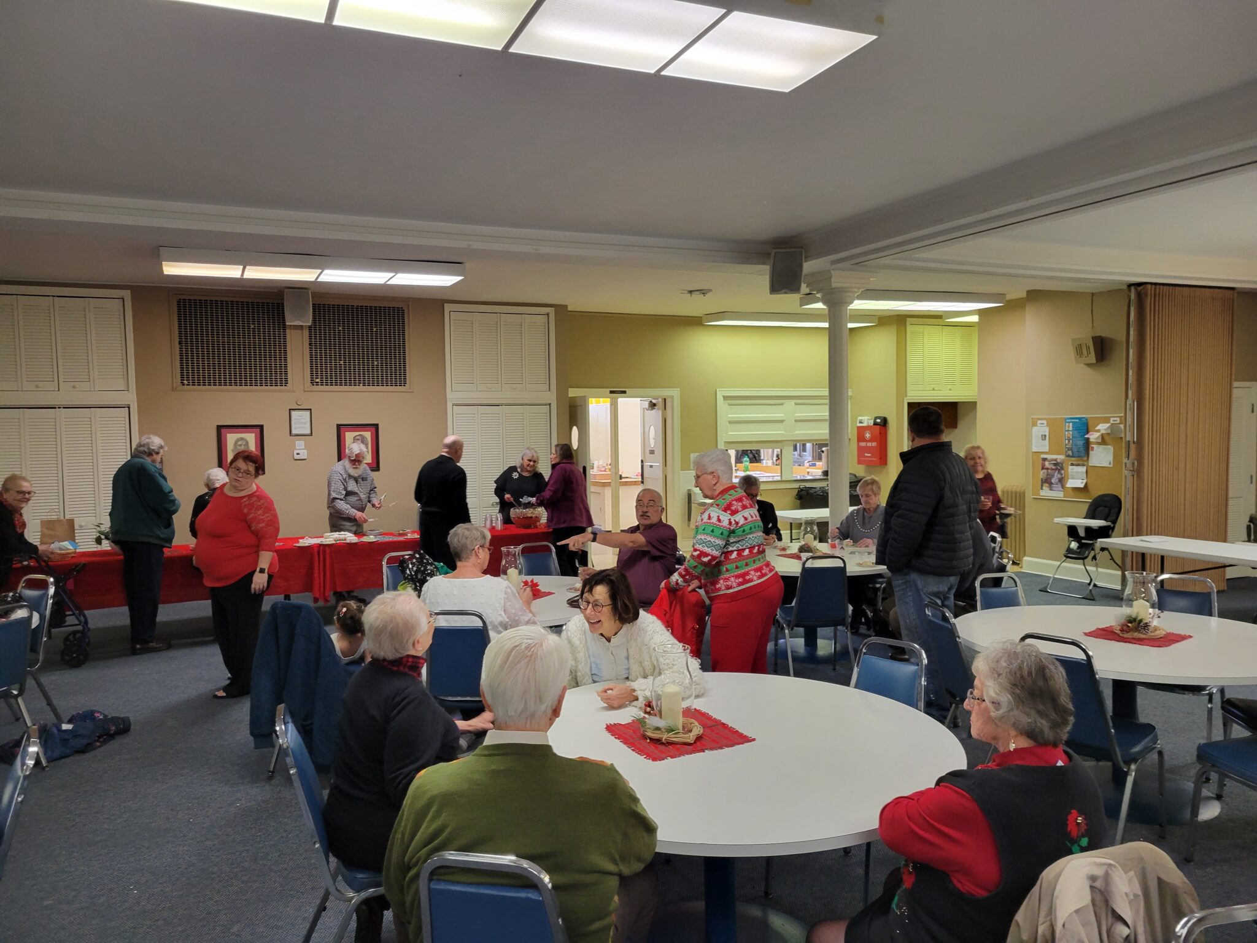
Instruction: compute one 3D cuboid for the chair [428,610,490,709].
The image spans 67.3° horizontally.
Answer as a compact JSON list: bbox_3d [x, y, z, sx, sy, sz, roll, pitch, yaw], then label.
[{"bbox_3d":[-0.780,1.072,4.600,0.430,0.870,0.520,0,3,2],"label":"chair"}]

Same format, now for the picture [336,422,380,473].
[{"bbox_3d":[-2.962,-0.260,10.370,0.455,0.525,0.030,-2,3,-23],"label":"picture"}]

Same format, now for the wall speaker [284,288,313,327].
[{"bbox_3d":[-3.420,-1.698,9.773,0.270,0.380,0.230,-2,11,-20],"label":"wall speaker"}]

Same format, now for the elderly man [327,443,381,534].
[{"bbox_3d":[-2.694,0.501,9.206,0.540,1.620,0.480,-2,3,-31],"label":"elderly man"}]

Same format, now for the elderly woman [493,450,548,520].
[{"bbox_3d":[-1.129,0.499,9.815,0.520,1.540,0.400,-2,3,-22],"label":"elderly woman"}]

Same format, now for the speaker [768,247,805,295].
[{"bbox_3d":[1.306,-1.655,7.800,0.265,0.380,0.210,-1,12,-17],"label":"speaker"}]

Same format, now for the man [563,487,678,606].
[{"bbox_3d":[-0.061,0.786,5.988,0.780,1.320,0.560,-3,4,-38],"label":"man"}]

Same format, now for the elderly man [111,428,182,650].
[{"bbox_3d":[-3.814,0.559,7.456,0.530,1.710,0.450,2,4,41],"label":"elderly man"}]

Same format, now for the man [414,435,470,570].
[{"bbox_3d":[-1.587,0.529,8.009,0.520,1.670,0.340,1,3,22],"label":"man"}]

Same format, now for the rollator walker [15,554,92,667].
[{"bbox_3d":[-4.324,1.026,7.009,0.620,0.830,0.580,-2,3,-28],"label":"rollator walker"}]

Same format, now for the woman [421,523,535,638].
[{"bbox_3d":[-0.776,0.886,4.789,0.530,1.260,0.750,0,3,13],"label":"woman"}]

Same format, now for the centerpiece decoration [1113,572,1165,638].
[{"bbox_3d":[2.421,0.620,4.468,0.215,0.272,0.205,-2,3,-23],"label":"centerpiece decoration"}]

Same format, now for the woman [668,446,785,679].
[{"bbox_3d":[0.505,0.682,4.863,0.550,1.600,0.500,0,3,16],"label":"woman"}]

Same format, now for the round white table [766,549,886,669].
[{"bbox_3d":[1.414,1.005,7.155,1.520,0.745,1.520,-1,3,0],"label":"round white table"}]

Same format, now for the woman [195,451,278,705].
[{"bbox_3d":[-2.638,0.660,6.290,0.510,1.600,0.380,0,3,10],"label":"woman"}]

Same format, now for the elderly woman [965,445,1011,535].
[{"bbox_3d":[3.695,0.470,9.863,0.500,1.500,0.380,0,3,19],"label":"elderly woman"}]

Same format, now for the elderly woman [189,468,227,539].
[{"bbox_3d":[-3.309,0.670,7.517,0.450,1.450,0.360,-2,3,-30],"label":"elderly woman"}]

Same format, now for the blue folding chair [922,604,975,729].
[{"bbox_3d":[1.692,1.059,4.481,0.560,0.890,0.450,-1,3,-10],"label":"blue folding chair"}]

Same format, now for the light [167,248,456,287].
[{"bbox_3d":[-2.716,-1.765,8.255,2.440,0.125,0.610,-2,3,-23],"label":"light"}]

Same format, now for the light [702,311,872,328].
[{"bbox_3d":[2.212,-2.055,12.813,2.360,0.125,0.590,-2,3,-23],"label":"light"}]

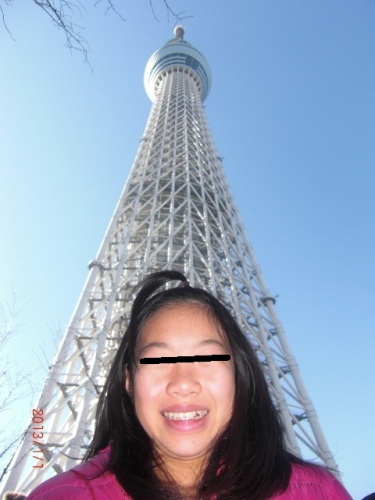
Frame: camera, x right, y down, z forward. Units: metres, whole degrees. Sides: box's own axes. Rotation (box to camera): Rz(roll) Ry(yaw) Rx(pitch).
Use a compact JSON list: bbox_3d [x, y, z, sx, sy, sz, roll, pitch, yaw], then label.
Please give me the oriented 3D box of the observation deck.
[{"bbox_3d":[-7.600,-139.000,340.000,58.000,44.000,58.000,-1,-52,-1],"label":"observation deck"}]

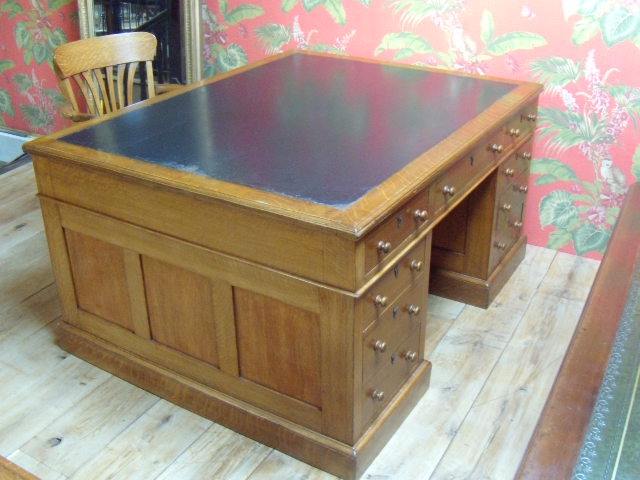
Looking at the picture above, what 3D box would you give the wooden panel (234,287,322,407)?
[{"bbox_3d":[-0.115,0.296,1.847,0.287,0.314,0.020,15,31,29],"label":"wooden panel"}]

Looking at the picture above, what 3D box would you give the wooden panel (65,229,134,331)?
[{"bbox_3d":[-0.721,0.132,2.195,0.290,0.314,0.020,15,31,29],"label":"wooden panel"}]

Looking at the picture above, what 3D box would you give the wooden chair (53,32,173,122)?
[{"bbox_3d":[-0.779,-0.422,3.058,0.570,0.903,0.600,23,35,39],"label":"wooden chair"}]

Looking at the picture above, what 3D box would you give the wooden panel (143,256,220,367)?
[{"bbox_3d":[-0.419,0.214,2.022,0.286,0.314,0.020,15,31,29],"label":"wooden panel"}]

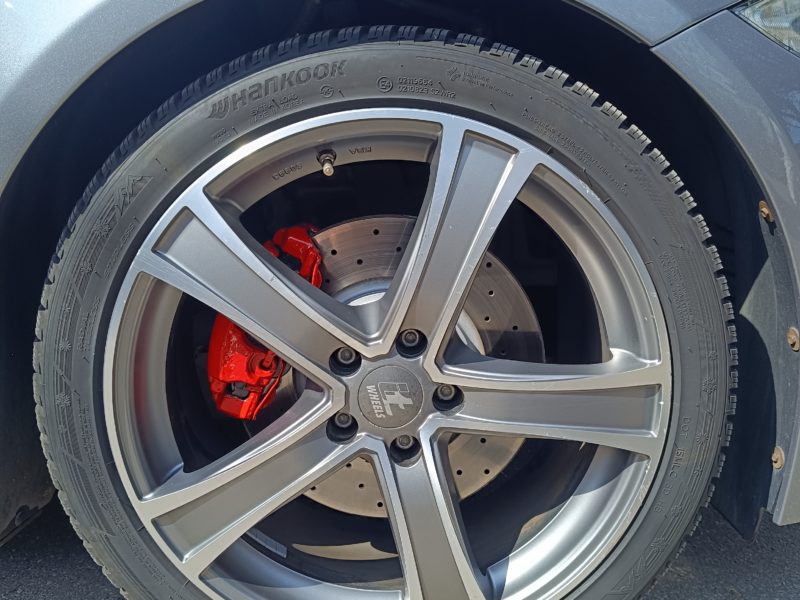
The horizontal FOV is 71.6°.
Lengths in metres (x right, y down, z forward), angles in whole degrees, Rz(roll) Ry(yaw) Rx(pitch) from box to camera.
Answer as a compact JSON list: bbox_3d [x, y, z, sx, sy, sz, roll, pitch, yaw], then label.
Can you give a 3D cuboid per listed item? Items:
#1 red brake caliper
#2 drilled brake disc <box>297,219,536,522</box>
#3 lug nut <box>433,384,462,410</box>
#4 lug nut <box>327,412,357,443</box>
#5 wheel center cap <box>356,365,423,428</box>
[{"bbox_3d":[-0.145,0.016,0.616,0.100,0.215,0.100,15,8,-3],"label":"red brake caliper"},{"bbox_3d":[-0.010,0.080,0.603,0.340,0.340,0.060,0,9,-1],"label":"drilled brake disc"},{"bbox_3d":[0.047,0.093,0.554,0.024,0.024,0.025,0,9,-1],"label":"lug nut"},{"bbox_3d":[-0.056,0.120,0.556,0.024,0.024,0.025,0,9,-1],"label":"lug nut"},{"bbox_3d":[-0.009,0.092,0.530,0.062,0.062,0.013,0,9,-1],"label":"wheel center cap"}]

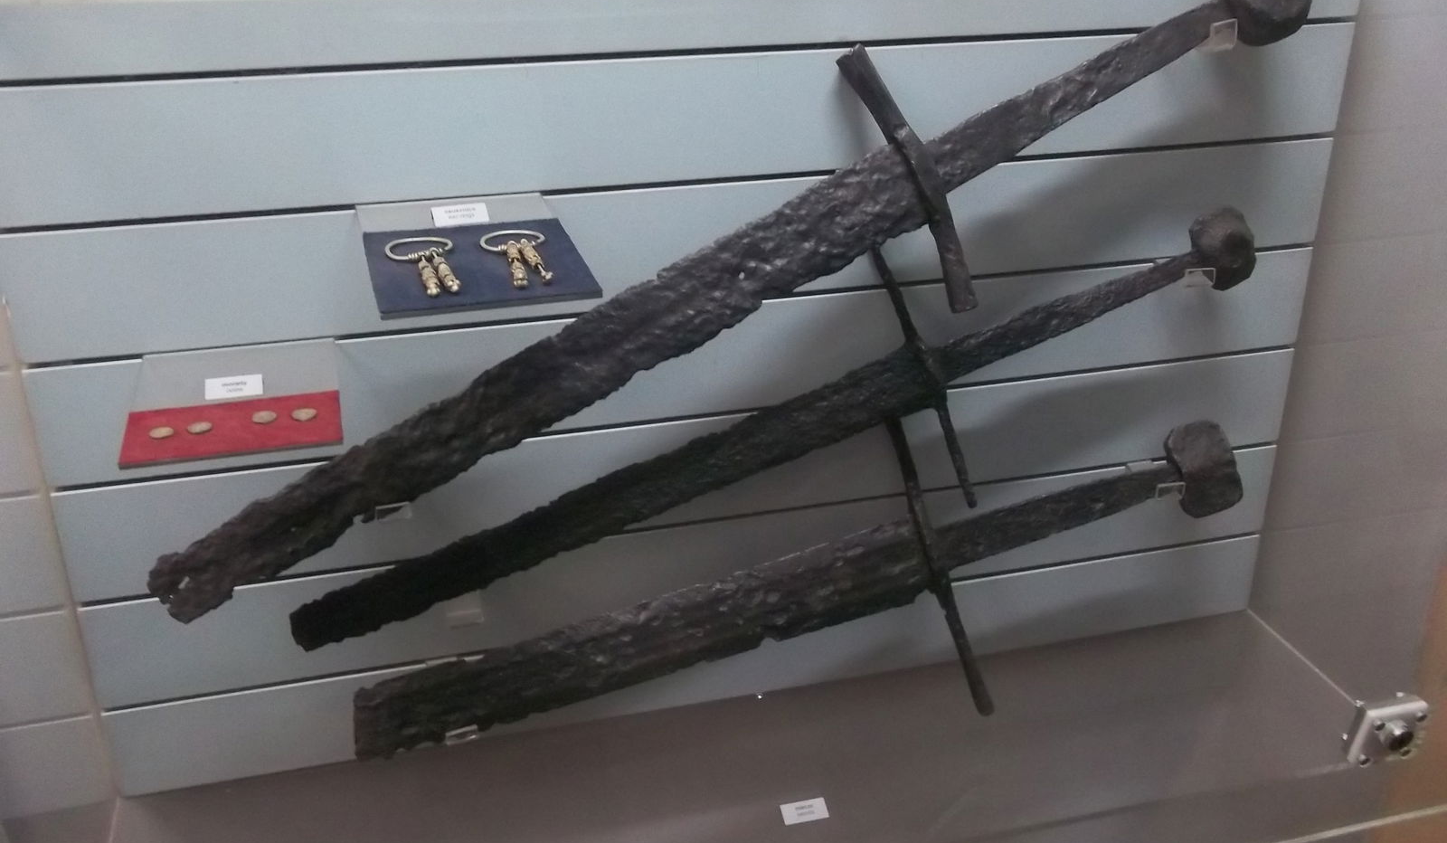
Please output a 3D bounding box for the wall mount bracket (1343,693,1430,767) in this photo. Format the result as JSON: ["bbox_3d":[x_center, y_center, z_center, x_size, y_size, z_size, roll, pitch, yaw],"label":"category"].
[{"bbox_3d":[0.547,0.256,1.106,0.054,0.054,0.032,-7,33,-14],"label":"wall mount bracket"}]

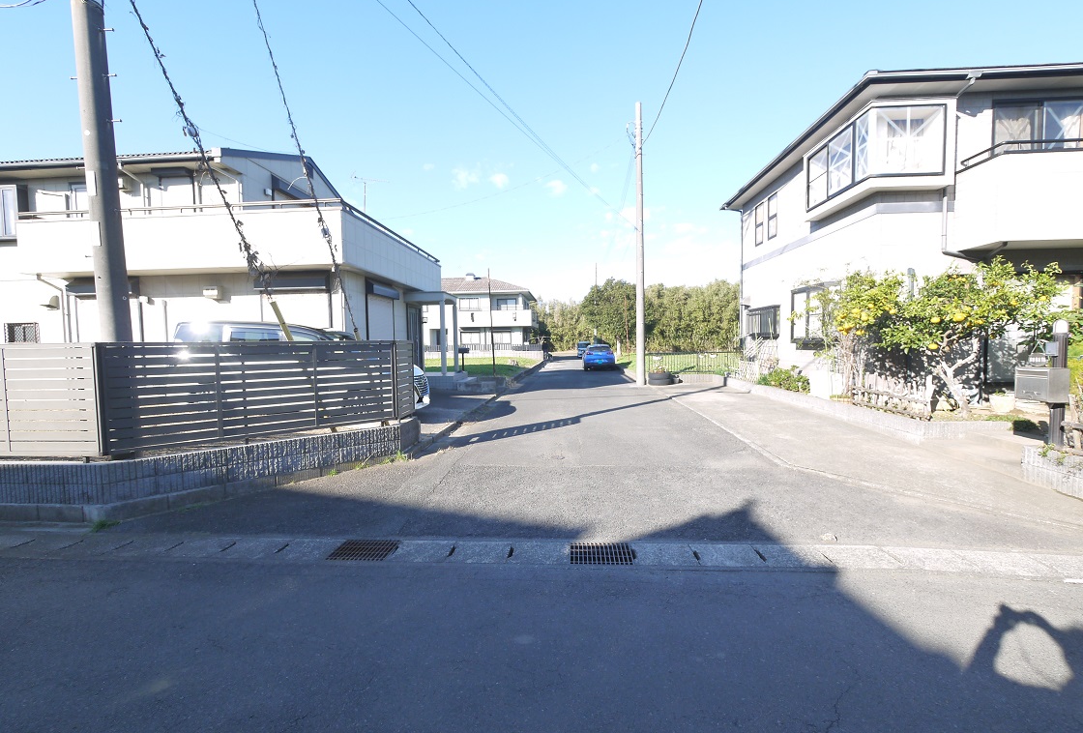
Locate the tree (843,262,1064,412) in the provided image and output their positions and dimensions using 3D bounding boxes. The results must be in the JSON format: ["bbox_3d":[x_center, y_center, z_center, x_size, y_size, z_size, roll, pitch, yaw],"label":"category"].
[{"bbox_3d":[7.075,-0.518,7.549,2.900,2.720,2.600,0,3,4],"label":"tree"}]

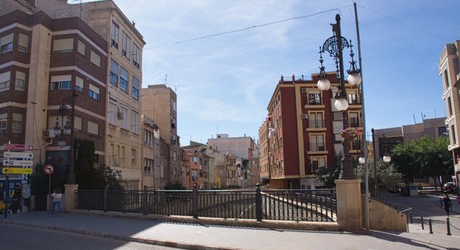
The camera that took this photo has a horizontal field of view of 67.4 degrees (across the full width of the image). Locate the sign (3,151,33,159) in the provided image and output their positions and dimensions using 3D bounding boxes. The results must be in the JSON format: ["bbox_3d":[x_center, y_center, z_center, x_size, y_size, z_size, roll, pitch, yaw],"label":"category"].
[{"bbox_3d":[-10.365,1.519,16.892,1.221,0.310,0.060,4,-10,-32],"label":"sign"}]

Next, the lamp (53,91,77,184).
[{"bbox_3d":[-8.771,0.605,18.978,1.280,5.280,0.900,-7,-10,35],"label":"lamp"}]

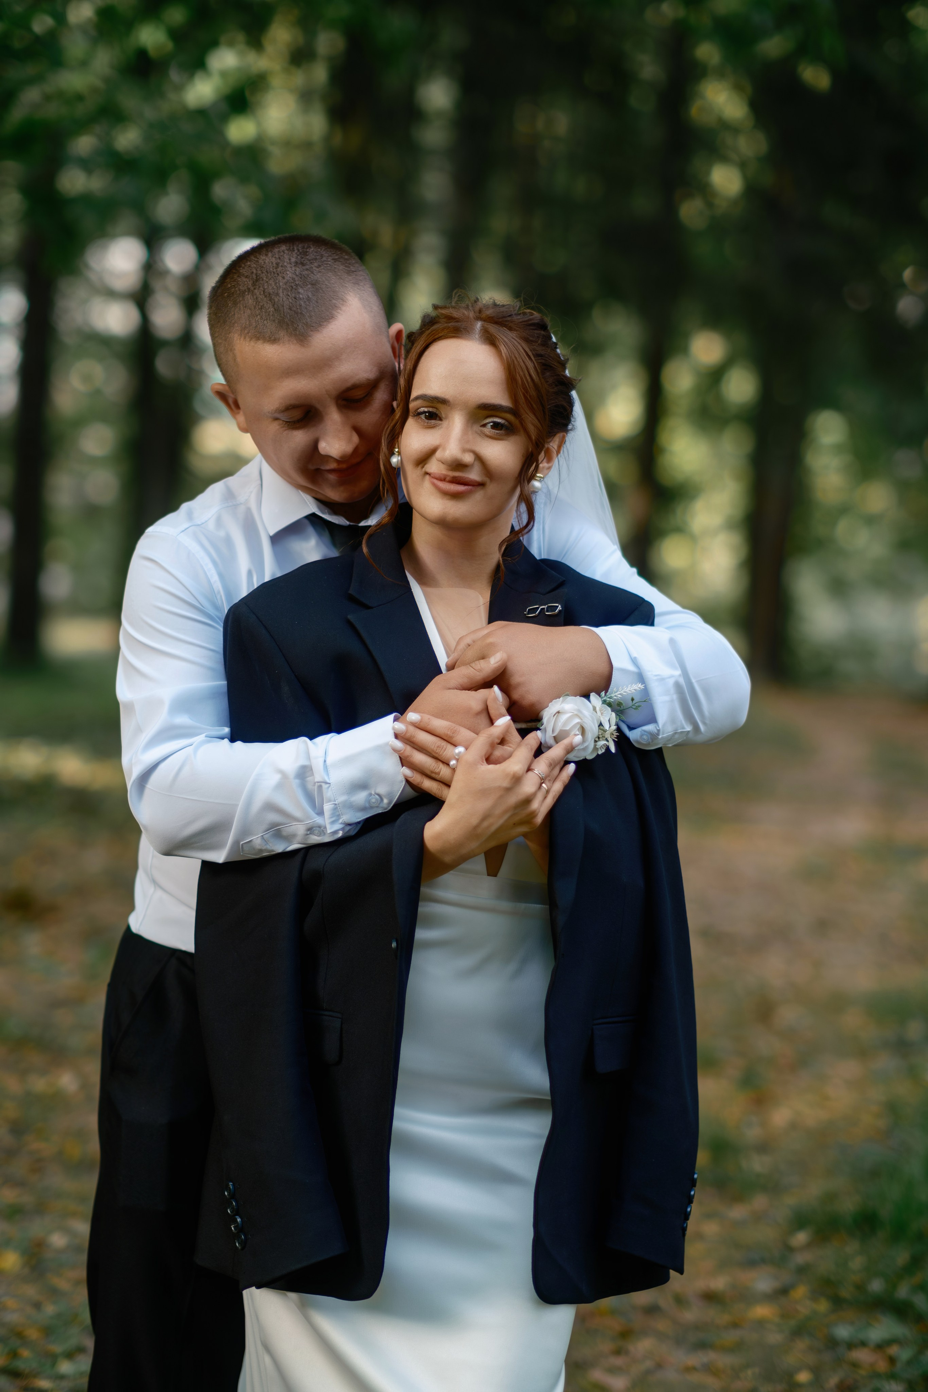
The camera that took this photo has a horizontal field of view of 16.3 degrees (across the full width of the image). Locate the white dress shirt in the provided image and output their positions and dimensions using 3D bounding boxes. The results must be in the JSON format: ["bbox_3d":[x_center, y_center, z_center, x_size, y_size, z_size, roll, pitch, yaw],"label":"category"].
[{"bbox_3d":[-0.035,0.004,3.140,0.585,0.485,0.460,0,2,-12],"label":"white dress shirt"}]

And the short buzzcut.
[{"bbox_3d":[-0.163,-0.362,3.160,0.168,0.160,0.195,-18,25,-6],"label":"short buzzcut"}]

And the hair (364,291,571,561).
[{"bbox_3d":[0.008,-0.257,3.110,0.187,0.243,0.220,8,2,8],"label":"hair"}]

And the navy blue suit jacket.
[{"bbox_3d":[-0.020,0.197,3.110,0.475,0.750,0.320,0,2,-6],"label":"navy blue suit jacket"}]

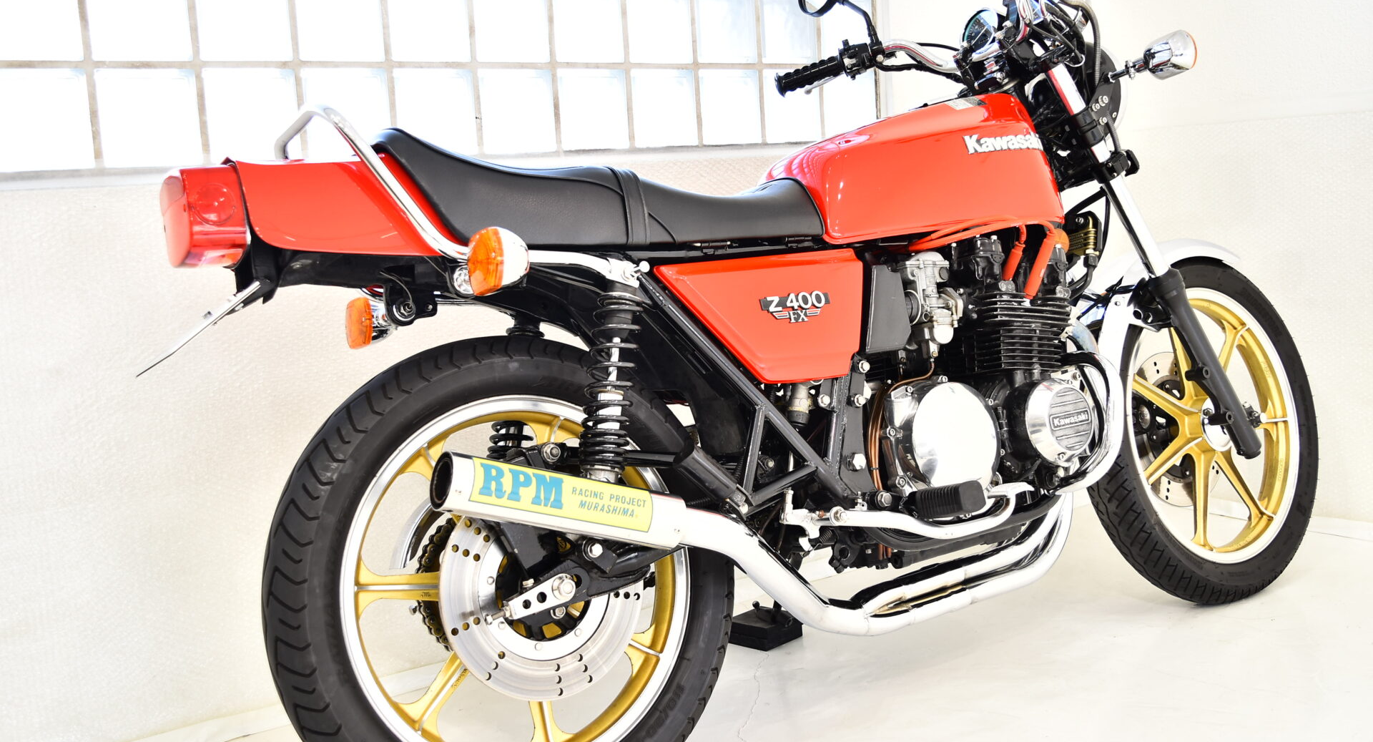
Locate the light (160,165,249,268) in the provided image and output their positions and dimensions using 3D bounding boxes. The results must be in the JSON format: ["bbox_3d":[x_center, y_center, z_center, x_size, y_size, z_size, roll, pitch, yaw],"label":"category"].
[{"bbox_3d":[-0.567,-0.170,1.611,0.075,0.107,0.165,-9,-2,-32],"label":"light"}]

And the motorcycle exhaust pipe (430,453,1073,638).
[{"bbox_3d":[0.139,0.203,1.894,1.115,0.355,0.305,-8,-3,-34],"label":"motorcycle exhaust pipe"}]

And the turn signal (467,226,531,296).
[{"bbox_3d":[-0.214,-0.125,1.568,0.070,0.080,0.080,-8,-3,-34],"label":"turn signal"}]

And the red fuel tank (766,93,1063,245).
[{"bbox_3d":[0.319,-0.311,2.180,0.535,0.240,0.275,-9,-2,-32],"label":"red fuel tank"}]

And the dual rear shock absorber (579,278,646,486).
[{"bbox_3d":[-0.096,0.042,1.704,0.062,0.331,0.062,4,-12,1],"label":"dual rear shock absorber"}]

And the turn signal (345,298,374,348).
[{"bbox_3d":[-0.443,-0.068,1.904,0.068,0.078,0.080,-8,-3,-34],"label":"turn signal"}]

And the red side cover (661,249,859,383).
[{"bbox_3d":[0.114,-0.068,1.879,0.345,0.178,0.055,-9,-2,-32],"label":"red side cover"}]

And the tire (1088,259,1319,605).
[{"bbox_3d":[0.943,0.100,2.515,0.648,0.648,0.097,-8,-3,-35],"label":"tire"}]

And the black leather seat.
[{"bbox_3d":[-0.141,-0.229,1.884,0.635,0.185,0.265,-9,-2,-32],"label":"black leather seat"}]

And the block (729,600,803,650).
[{"bbox_3d":[0.136,0.455,2.440,0.093,0.041,0.097,5,11,41],"label":"block"}]

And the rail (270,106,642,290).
[{"bbox_3d":[-0.313,-0.200,1.773,0.385,0.260,0.305,-9,-2,-32],"label":"rail"}]

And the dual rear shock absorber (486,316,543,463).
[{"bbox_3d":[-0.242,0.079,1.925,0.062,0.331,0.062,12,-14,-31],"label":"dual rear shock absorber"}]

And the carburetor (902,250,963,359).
[{"bbox_3d":[0.368,-0.101,2.050,0.100,0.155,0.080,-8,-3,-34],"label":"carburetor"}]

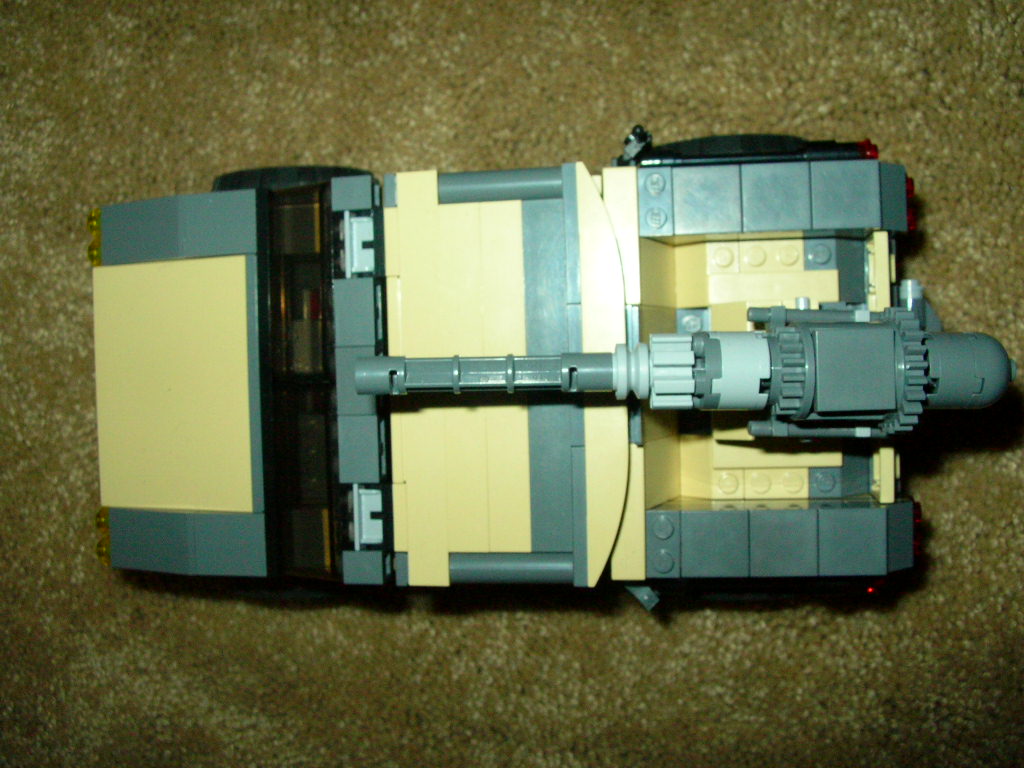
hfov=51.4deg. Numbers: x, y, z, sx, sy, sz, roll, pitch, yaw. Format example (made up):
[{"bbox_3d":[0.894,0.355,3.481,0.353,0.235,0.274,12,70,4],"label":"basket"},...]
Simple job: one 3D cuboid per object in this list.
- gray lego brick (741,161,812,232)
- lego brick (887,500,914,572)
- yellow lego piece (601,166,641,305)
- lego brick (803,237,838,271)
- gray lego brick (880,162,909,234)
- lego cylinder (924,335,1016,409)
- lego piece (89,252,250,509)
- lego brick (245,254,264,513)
[{"bbox_3d":[0.061,-0.043,0.249,0.016,0.005,0.016,-1,91,2],"label":"gray lego brick"},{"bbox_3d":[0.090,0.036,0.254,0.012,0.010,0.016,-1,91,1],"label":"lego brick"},{"bbox_3d":[0.026,-0.034,0.249,0.008,0.005,0.032,-1,91,2],"label":"yellow lego piece"},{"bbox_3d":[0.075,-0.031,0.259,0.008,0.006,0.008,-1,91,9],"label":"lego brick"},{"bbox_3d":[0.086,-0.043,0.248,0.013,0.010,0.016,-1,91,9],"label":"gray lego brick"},{"bbox_3d":[0.097,-0.003,0.225,0.021,0.016,0.016,0,90,-7],"label":"lego cylinder"},{"bbox_3d":[-0.087,0.000,0.272,0.048,0.010,0.064,-1,91,9],"label":"lego piece"},{"bbox_3d":[-0.063,0.000,0.264,0.003,0.008,0.064,-1,91,9],"label":"lego brick"}]

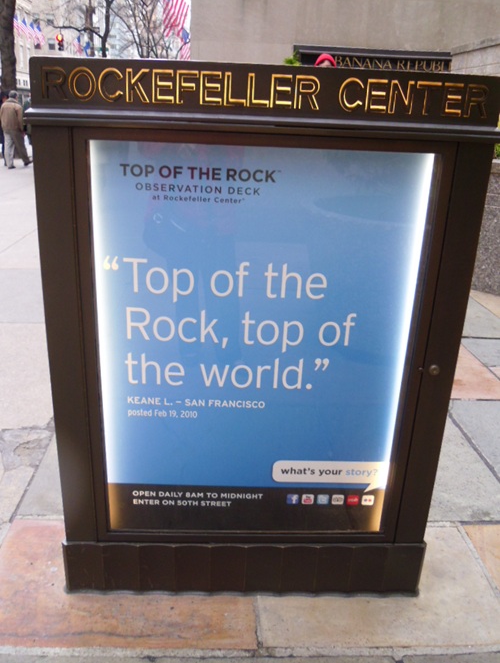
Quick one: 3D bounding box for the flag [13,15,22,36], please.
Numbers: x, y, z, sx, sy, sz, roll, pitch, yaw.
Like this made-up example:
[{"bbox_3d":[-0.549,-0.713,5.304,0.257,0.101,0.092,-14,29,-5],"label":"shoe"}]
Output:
[{"bbox_3d":[-30.930,-40.675,79.447,1.260,2.940,0.600,2,20,-2],"label":"flag"}]

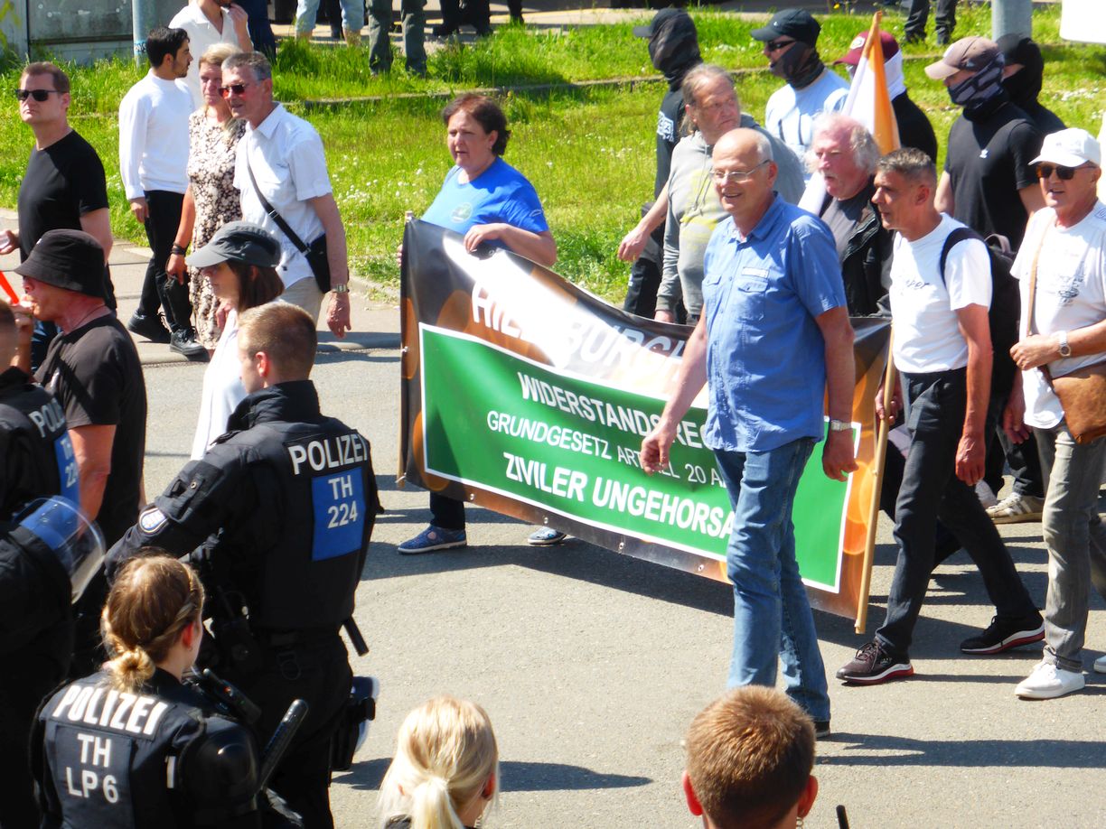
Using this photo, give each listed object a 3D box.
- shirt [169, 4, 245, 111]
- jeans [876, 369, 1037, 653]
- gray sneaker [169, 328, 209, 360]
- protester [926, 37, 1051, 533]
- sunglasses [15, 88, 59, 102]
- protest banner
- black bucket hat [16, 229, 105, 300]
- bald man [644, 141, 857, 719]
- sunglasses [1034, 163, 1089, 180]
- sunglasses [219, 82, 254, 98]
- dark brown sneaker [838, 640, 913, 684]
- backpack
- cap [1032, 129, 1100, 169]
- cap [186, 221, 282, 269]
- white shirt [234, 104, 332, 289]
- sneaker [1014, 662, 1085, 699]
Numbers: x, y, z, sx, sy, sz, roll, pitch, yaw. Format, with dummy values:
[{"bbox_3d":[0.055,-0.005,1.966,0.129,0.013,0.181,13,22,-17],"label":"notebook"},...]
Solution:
[{"bbox_3d":[-1.963,-2.009,34.200,0.520,0.720,0.320,-3,6,-25],"label":"shirt"},{"bbox_3d":[1.343,0.323,19.850,0.540,0.930,0.390,-4,7,-33],"label":"jeans"},{"bbox_3d":[-1.825,-0.355,29.900,0.105,0.120,0.290,-4,7,-32],"label":"gray sneaker"},{"bbox_3d":[1.715,-0.521,23.500,0.440,1.880,0.540,-6,8,-43],"label":"protester"},{"bbox_3d":[-2.045,-1.267,23.700,0.145,0.048,0.145,4,7,30],"label":"sunglasses"},{"bbox_3d":[0.299,-0.029,21.177,0.250,1.030,3.000,-4,10,-32],"label":"protest banner"},{"bbox_3d":[-1.427,-0.436,17.300,0.280,0.165,0.260,12,6,-1],"label":"black bucket hat"},{"bbox_3d":[0.595,0.061,17.850,0.570,1.840,0.530,-5,8,-40],"label":"bald man"},{"bbox_3d":[1.631,-0.773,19.000,0.145,0.050,0.140,3,7,28],"label":"sunglasses"},{"bbox_3d":[-1.264,-1.316,24.200,0.145,0.050,0.140,-1,7,38],"label":"sunglasses"},{"bbox_3d":[1.058,0.820,19.619,0.295,0.115,0.108,-4,7,-31],"label":"dark brown sneaker"},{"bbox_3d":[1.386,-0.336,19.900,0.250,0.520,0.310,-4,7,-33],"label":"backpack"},{"bbox_3d":[1.668,-0.864,19.400,0.265,0.135,0.180,-6,8,-42],"label":"cap"},{"bbox_3d":[-0.917,-0.488,17.200,0.270,0.130,0.185,-2,6,-14],"label":"cap"},{"bbox_3d":[-1.101,-0.891,24.300,0.500,0.760,0.330,5,8,43],"label":"white shirt"},{"bbox_3d":[1.604,0.860,19.303,0.295,0.105,0.108,-6,8,-43],"label":"sneaker"}]

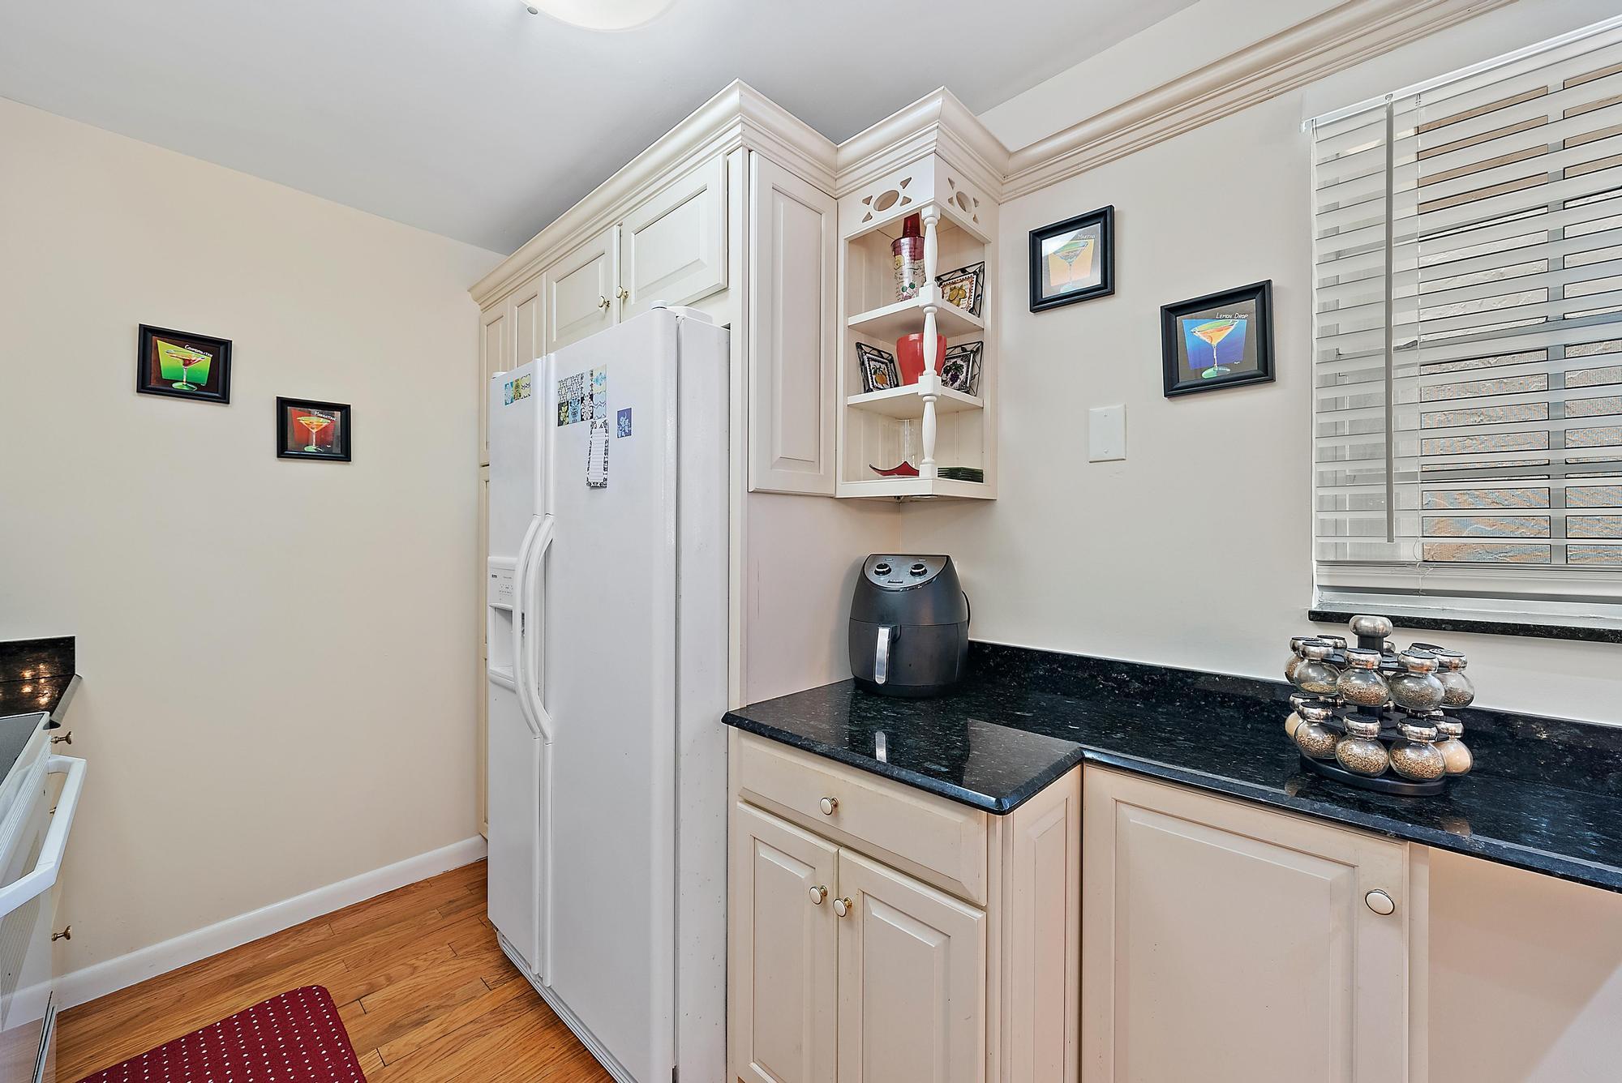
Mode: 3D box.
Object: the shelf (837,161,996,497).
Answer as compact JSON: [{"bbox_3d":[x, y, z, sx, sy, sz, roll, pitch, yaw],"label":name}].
[{"bbox_3d":[0.270,-0.480,1.596,0.287,0.746,0.294,1,1,43],"label":"shelf"}]

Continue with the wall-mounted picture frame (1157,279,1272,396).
[{"bbox_3d":[0.815,-0.400,1.270,0.190,0.194,0.022,1,1,43],"label":"wall-mounted picture frame"}]

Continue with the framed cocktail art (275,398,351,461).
[{"bbox_3d":[-1.657,-0.370,2.110,0.022,0.196,0.197,1,1,43],"label":"framed cocktail art"}]

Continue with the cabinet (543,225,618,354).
[{"bbox_3d":[-0.557,-0.718,2.032,0.468,0.295,0.400,1,1,43],"label":"cabinet"}]

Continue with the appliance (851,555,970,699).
[{"bbox_3d":[0.235,0.202,1.566,0.285,0.320,0.335,0,1,26],"label":"appliance"}]

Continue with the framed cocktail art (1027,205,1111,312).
[{"bbox_3d":[0.607,-0.648,1.465,0.192,0.196,0.022,1,1,43],"label":"framed cocktail art"}]

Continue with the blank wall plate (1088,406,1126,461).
[{"bbox_3d":[0.667,-0.241,1.421,0.078,0.120,0.007,1,1,43],"label":"blank wall plate"}]

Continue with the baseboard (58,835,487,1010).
[{"bbox_3d":[-1.680,1.226,2.107,0.014,0.088,1.120,1,1,43],"label":"baseboard"}]

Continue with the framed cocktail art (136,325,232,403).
[{"bbox_3d":[-1.867,-0.522,1.887,0.022,0.197,0.196,1,1,43],"label":"framed cocktail art"}]

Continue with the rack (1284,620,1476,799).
[{"bbox_3d":[0.886,0.244,0.998,0.220,0.248,0.220,1,1,43],"label":"rack"}]

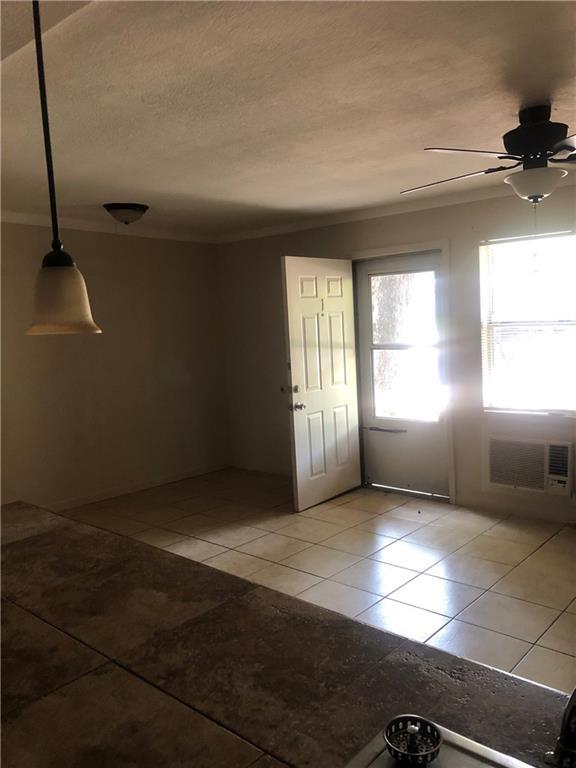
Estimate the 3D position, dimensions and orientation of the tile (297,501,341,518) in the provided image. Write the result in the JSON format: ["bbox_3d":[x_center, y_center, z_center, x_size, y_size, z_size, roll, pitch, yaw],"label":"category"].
[{"bbox_3d":[0.136,1.020,5.120,0.403,0.010,0.403,3,8,41],"label":"tile"}]

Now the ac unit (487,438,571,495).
[{"bbox_3d":[1.823,0.589,4.631,0.600,0.385,0.180,3,8,42],"label":"ac unit"}]

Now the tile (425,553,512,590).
[{"bbox_3d":[1.106,1.138,3.782,0.406,0.012,0.406,3,8,42],"label":"tile"}]

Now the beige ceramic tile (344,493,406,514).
[{"bbox_3d":[0.710,0.991,5.155,0.403,0.010,0.403,3,8,41],"label":"beige ceramic tile"}]

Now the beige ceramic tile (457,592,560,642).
[{"bbox_3d":[1.126,1.181,3.167,0.402,0.010,0.402,3,8,41],"label":"beige ceramic tile"}]

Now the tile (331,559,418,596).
[{"bbox_3d":[0.519,1.154,3.710,0.403,0.010,0.403,3,8,41],"label":"tile"}]

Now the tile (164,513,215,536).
[{"bbox_3d":[-0.705,1.092,4.781,0.403,0.010,0.403,3,8,41],"label":"tile"}]

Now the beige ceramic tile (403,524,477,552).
[{"bbox_3d":[1.051,1.068,4.310,0.402,0.010,0.402,3,8,41],"label":"beige ceramic tile"}]

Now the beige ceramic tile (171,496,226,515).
[{"bbox_3d":[-0.745,1.051,5.427,0.406,0.012,0.406,3,8,42],"label":"beige ceramic tile"}]

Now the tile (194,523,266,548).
[{"bbox_3d":[-0.399,1.108,4.513,0.403,0.010,0.403,3,8,41],"label":"tile"}]

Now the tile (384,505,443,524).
[{"bbox_3d":[1.014,1.012,4.882,0.402,0.010,0.402,3,8,41],"label":"tile"}]

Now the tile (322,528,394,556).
[{"bbox_3d":[0.489,1.109,4.330,0.406,0.012,0.406,3,8,42],"label":"tile"}]

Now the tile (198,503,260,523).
[{"bbox_3d":[-0.437,1.065,5.153,0.406,0.012,0.406,3,8,42],"label":"tile"}]

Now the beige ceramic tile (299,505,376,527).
[{"bbox_3d":[0.442,1.035,4.852,0.403,0.010,0.403,3,8,41],"label":"beige ceramic tile"}]

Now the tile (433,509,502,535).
[{"bbox_3d":[1.320,1.028,4.614,0.402,0.010,0.402,3,8,41],"label":"tile"}]

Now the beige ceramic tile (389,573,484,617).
[{"bbox_3d":[0.820,1.165,3.435,0.402,0.010,0.402,3,8,41],"label":"beige ceramic tile"}]

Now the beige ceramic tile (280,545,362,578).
[{"bbox_3d":[0.209,1.133,3.972,0.402,0.010,0.402,3,8,41],"label":"beige ceramic tile"}]

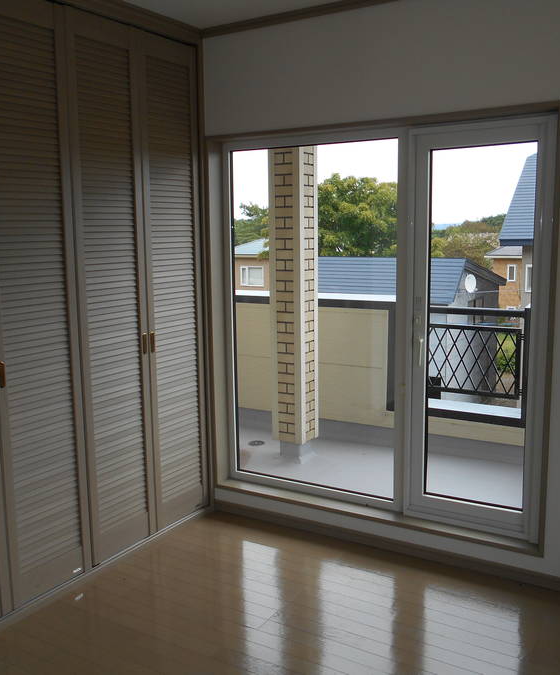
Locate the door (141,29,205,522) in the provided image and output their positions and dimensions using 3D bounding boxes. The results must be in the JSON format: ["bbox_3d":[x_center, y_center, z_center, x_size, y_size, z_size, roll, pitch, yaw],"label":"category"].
[{"bbox_3d":[-0.514,-0.233,3.285,0.035,2.313,0.395,4,10,31],"label":"door"}]

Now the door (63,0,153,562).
[{"bbox_3d":[-0.725,-0.180,2.947,0.035,2.312,0.409,4,10,31],"label":"door"}]

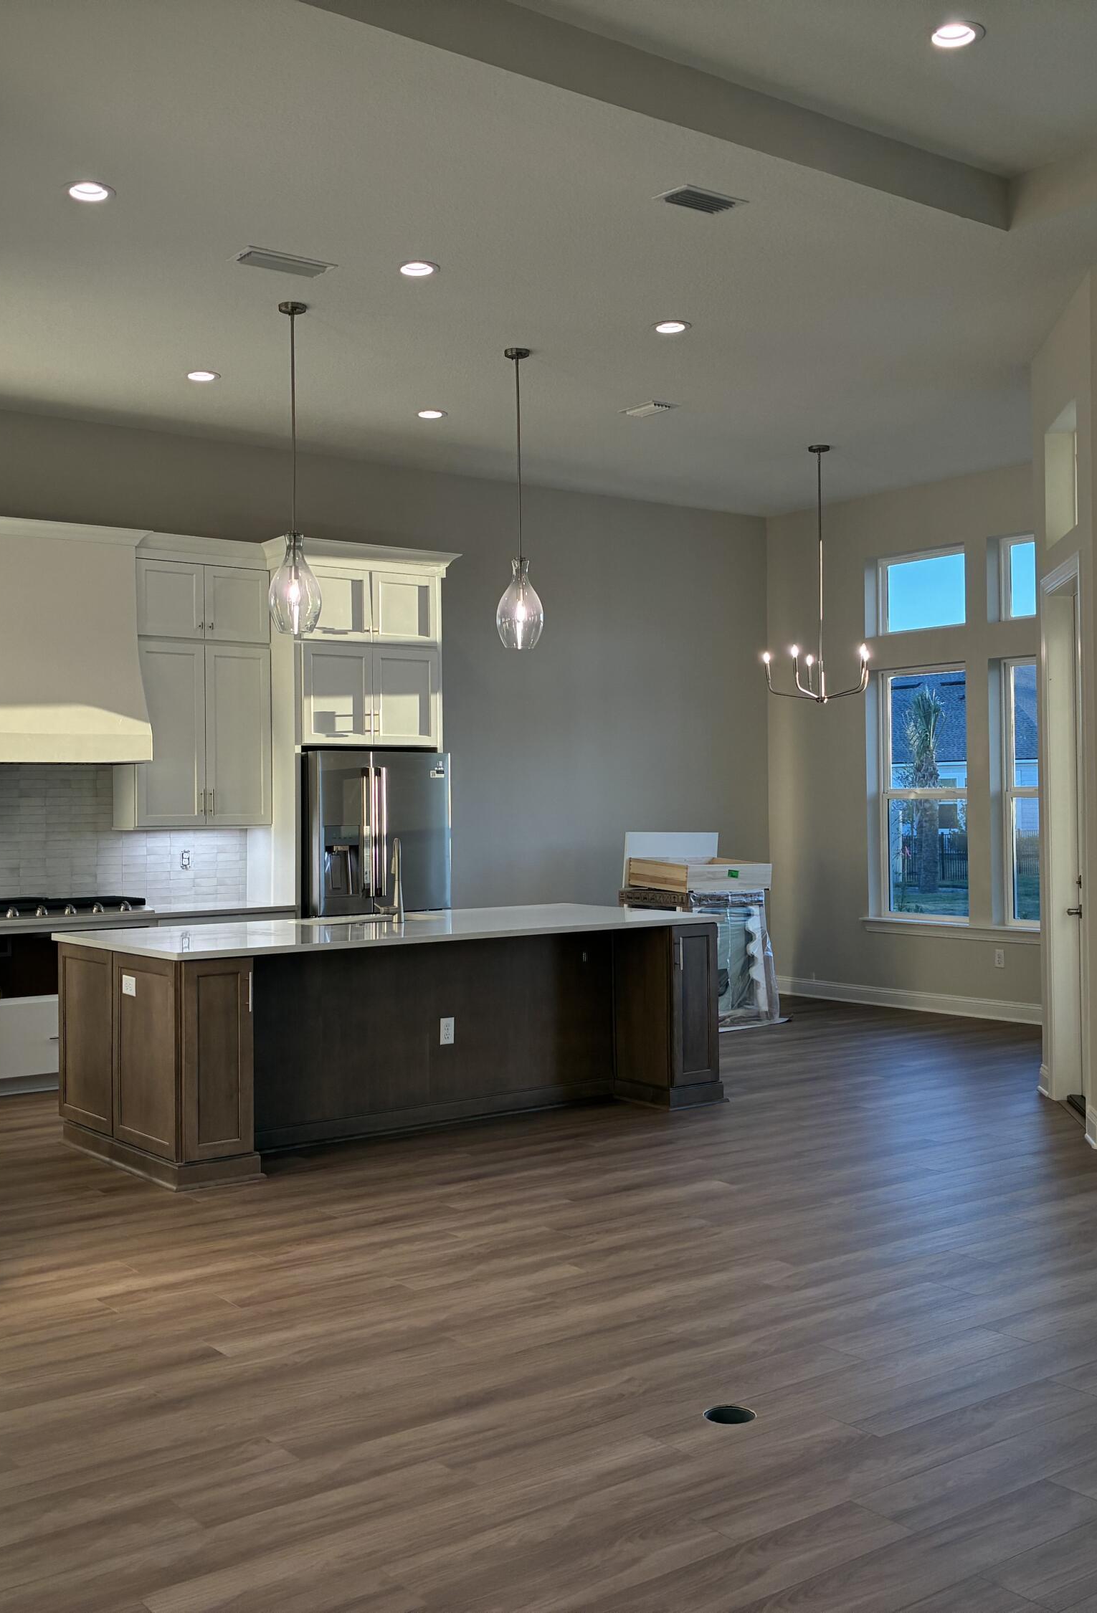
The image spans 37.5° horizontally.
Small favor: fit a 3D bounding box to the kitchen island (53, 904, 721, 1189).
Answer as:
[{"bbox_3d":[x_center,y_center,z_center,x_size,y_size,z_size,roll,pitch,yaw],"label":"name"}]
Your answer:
[{"bbox_3d":[-0.637,1.034,7.562,2.940,0.870,1.180,0,0,-37],"label":"kitchen island"}]

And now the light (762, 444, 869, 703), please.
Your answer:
[{"bbox_3d":[1.676,-1.430,9.966,0.670,1.564,0.670,0,0,10],"label":"light"}]

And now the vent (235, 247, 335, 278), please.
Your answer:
[{"bbox_3d":[-1.092,-2.247,6.701,0.400,0.020,0.180,-1,0,-37],"label":"vent"}]

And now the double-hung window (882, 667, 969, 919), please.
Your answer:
[{"bbox_3d":[2.718,-0.078,11.422,0.080,1.820,0.890,0,0,-37],"label":"double-hung window"}]

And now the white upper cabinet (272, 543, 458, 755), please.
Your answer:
[{"bbox_3d":[-1.226,-0.949,9.947,1.140,1.220,0.680,-1,0,-37],"label":"white upper cabinet"}]

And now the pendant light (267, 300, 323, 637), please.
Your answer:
[{"bbox_3d":[-1.144,-1.512,7.286,0.234,1.486,0.234,-1,0,0],"label":"pendant light"}]

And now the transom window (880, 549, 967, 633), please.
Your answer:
[{"bbox_3d":[2.748,-1.526,11.646,0.090,0.575,0.900,-1,0,-37],"label":"transom window"}]

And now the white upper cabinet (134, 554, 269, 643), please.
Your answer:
[{"bbox_3d":[-2.059,-1.160,9.357,0.840,0.460,0.345,0,0,-37],"label":"white upper cabinet"}]

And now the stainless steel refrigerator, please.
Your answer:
[{"bbox_3d":[-1.158,0.593,9.844,0.910,1.795,0.780,-1,0,-37],"label":"stainless steel refrigerator"}]

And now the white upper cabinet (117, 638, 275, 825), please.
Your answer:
[{"bbox_3d":[-2.056,-0.407,9.362,0.840,1.055,0.345,0,0,-37],"label":"white upper cabinet"}]

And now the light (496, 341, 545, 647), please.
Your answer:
[{"bbox_3d":[-0.142,-1.523,8.031,0.234,1.484,0.234,-1,0,0],"label":"light"}]

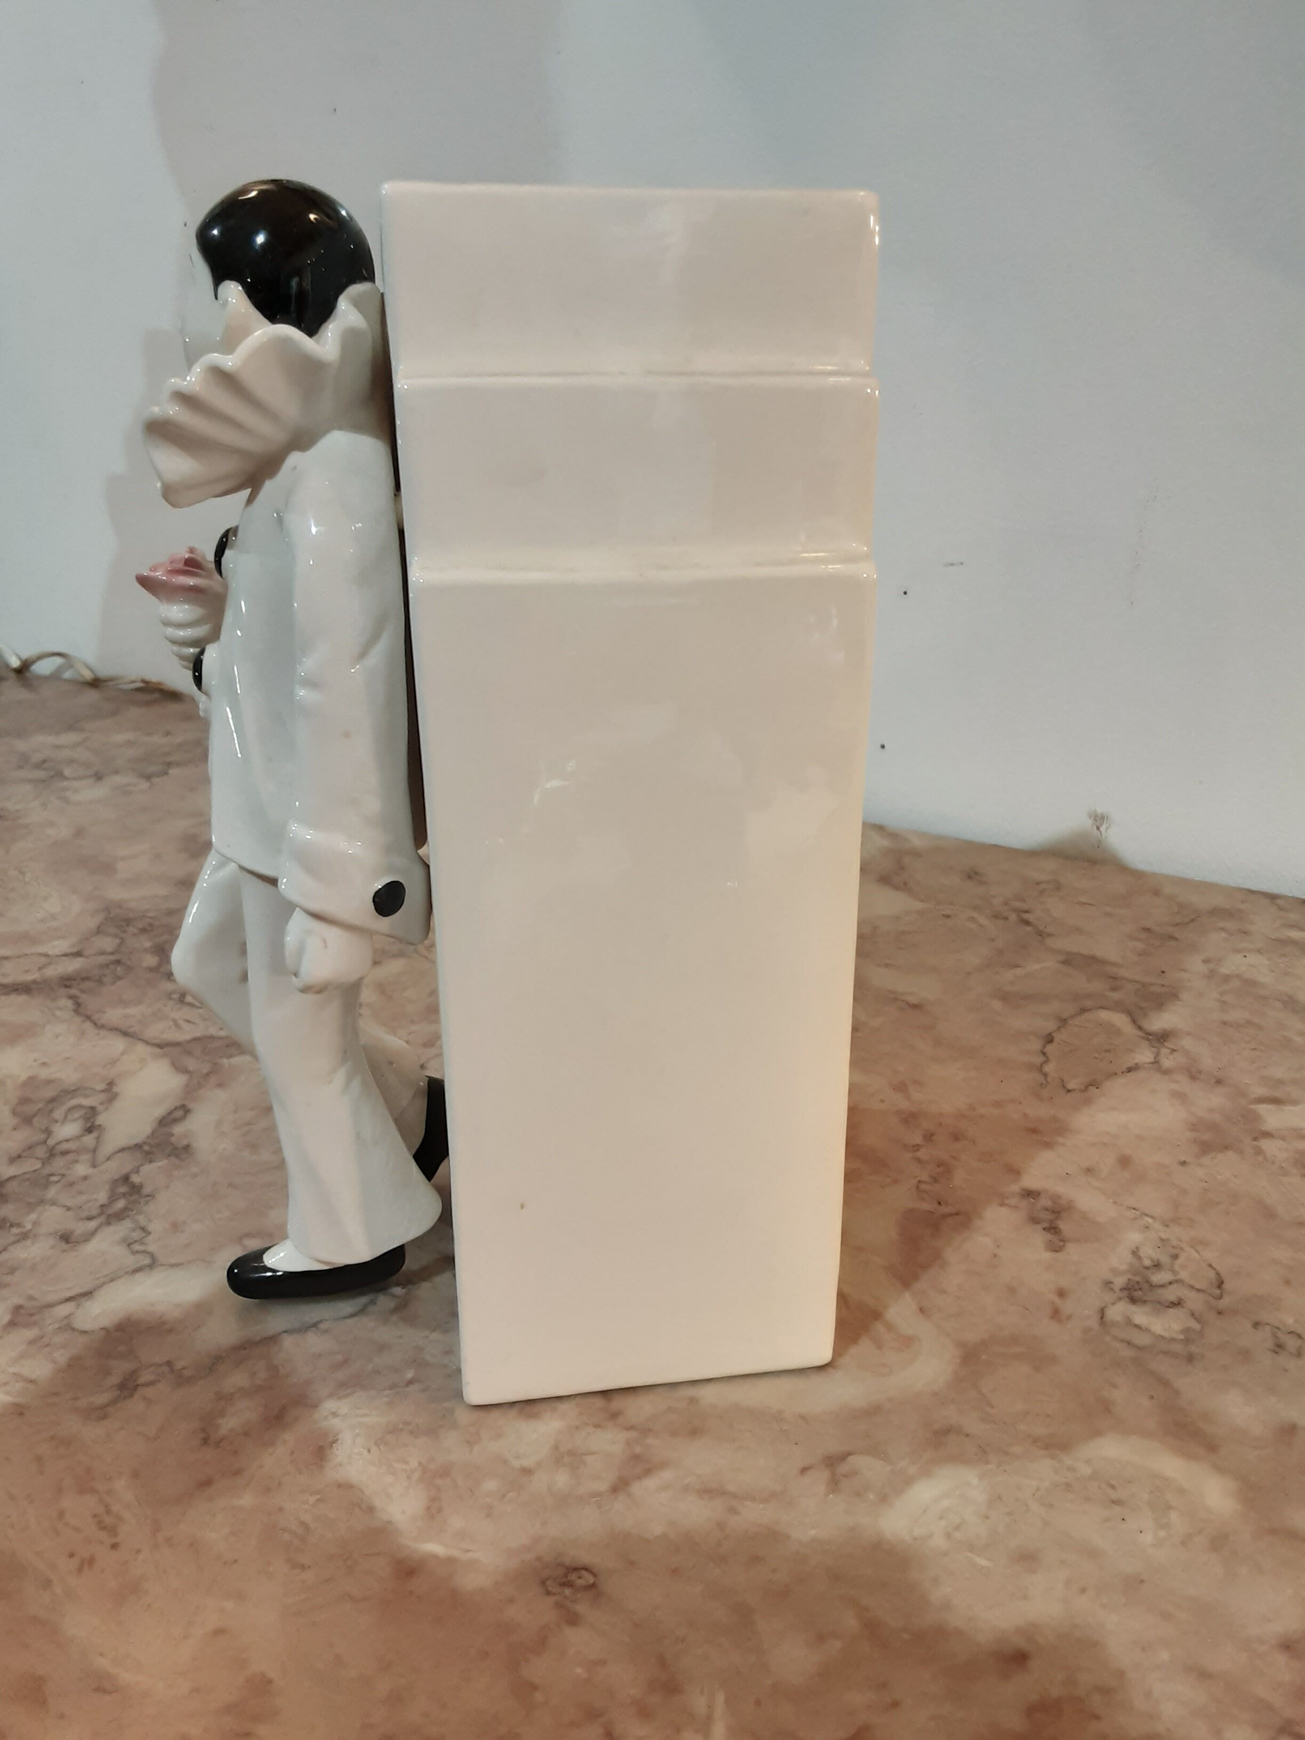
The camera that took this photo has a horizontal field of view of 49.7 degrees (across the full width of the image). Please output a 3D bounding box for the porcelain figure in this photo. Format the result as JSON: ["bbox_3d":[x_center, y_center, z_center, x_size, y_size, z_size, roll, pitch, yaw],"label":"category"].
[{"bbox_3d":[-0.097,-0.024,0.379,0.075,0.294,0.086,-3,21,-8],"label":"porcelain figure"}]

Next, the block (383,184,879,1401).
[{"bbox_3d":[-0.010,-0.023,0.392,0.100,0.292,0.140,-3,21,-8],"label":"block"}]

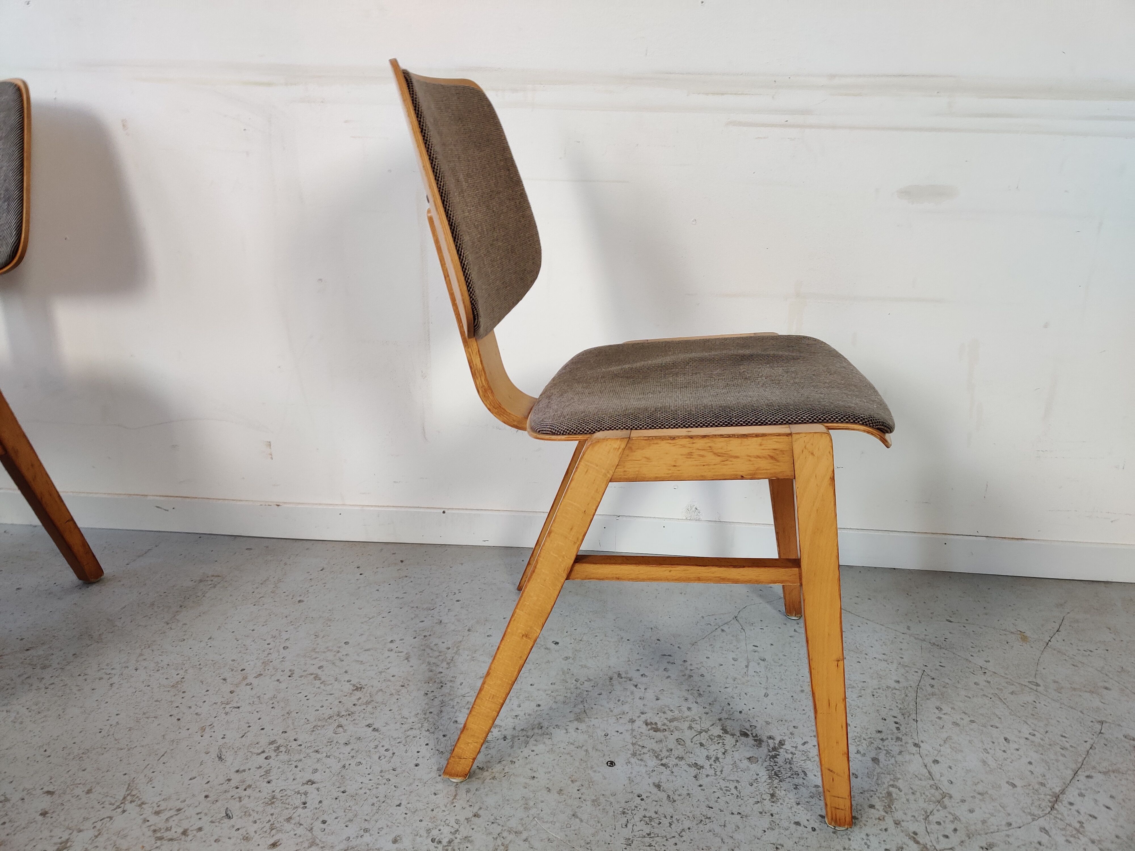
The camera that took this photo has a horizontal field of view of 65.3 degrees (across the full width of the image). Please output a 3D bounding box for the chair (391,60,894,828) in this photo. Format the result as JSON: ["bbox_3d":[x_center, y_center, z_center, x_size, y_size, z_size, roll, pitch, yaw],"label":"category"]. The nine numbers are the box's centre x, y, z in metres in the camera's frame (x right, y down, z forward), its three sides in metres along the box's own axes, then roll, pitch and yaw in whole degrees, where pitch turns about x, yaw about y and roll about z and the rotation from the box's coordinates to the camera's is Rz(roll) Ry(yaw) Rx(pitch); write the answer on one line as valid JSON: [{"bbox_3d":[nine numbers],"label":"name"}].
[{"bbox_3d":[0.095,-0.018,1.134,0.542,0.792,0.493,4,18,7],"label":"chair"}]

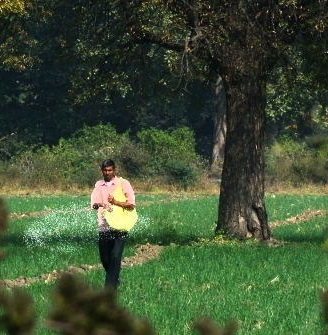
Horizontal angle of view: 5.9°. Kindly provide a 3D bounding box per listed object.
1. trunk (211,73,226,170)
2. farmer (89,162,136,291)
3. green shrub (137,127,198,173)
[{"bbox_3d":[2.087,-1.647,122.000,0.580,3.800,0.550,0,0,0],"label":"trunk"},{"bbox_3d":[-0.614,0.723,38.700,0.560,1.670,0.450,0,0,14],"label":"farmer"},{"bbox_3d":[0.126,-0.578,115.000,2.250,1.850,1.800,0,0,0],"label":"green shrub"}]

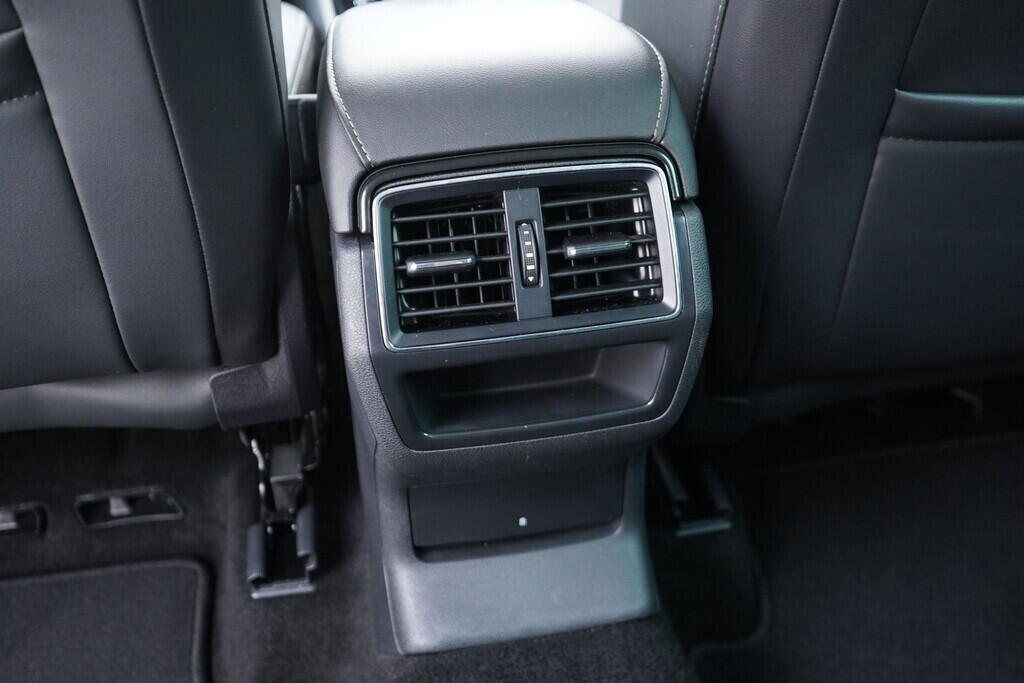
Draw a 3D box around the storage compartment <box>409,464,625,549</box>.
[{"bbox_3d":[0.002,0.096,0.707,0.147,0.058,0.042,-6,34,-9],"label":"storage compartment"}]

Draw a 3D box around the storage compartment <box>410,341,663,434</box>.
[{"bbox_3d":[0.012,0.019,0.597,0.151,0.043,0.046,-6,16,-9],"label":"storage compartment"}]

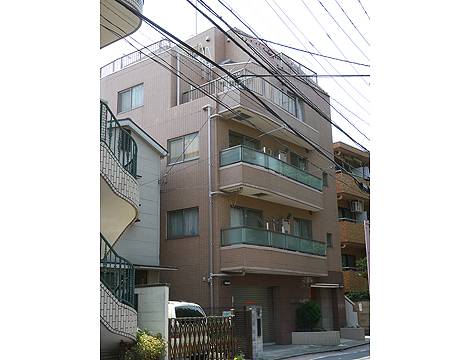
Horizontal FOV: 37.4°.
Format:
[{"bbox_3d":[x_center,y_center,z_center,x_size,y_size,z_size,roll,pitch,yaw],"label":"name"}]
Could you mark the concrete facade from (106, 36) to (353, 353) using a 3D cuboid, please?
[{"bbox_3d":[-0.913,0.329,30.095,8.800,13.200,8.900,-9,-14,33],"label":"concrete facade"}]

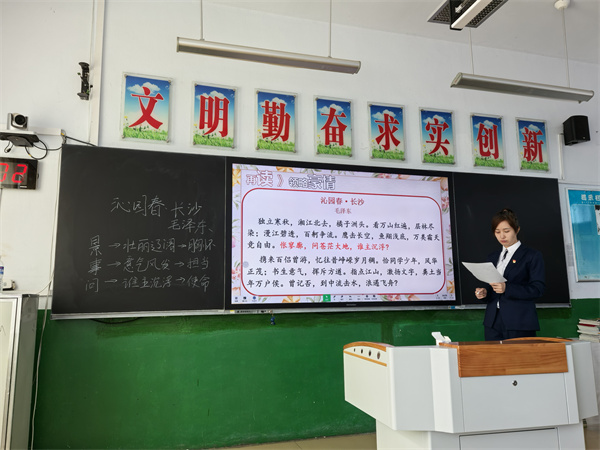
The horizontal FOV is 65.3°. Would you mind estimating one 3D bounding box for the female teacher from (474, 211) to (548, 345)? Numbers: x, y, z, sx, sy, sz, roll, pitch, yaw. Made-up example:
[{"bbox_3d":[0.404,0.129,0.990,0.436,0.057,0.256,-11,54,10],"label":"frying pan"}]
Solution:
[{"bbox_3d":[1.516,0.716,3.291,0.410,1.670,0.450,5,-10,-32],"label":"female teacher"}]

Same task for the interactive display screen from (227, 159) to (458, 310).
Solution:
[{"bbox_3d":[0.393,0.085,3.812,1.988,1.162,0.080,2,-9,-16],"label":"interactive display screen"}]

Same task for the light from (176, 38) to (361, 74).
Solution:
[{"bbox_3d":[-0.185,-1.092,3.084,1.209,0.055,0.130,2,-9,-16],"label":"light"}]

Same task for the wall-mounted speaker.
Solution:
[{"bbox_3d":[2.616,-0.888,4.423,0.165,0.235,0.170,0,-8,-2],"label":"wall-mounted speaker"}]

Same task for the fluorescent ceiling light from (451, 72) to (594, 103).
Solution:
[{"bbox_3d":[1.739,-1.043,3.612,1.211,0.055,0.130,2,-9,-16],"label":"fluorescent ceiling light"}]

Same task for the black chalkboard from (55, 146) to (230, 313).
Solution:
[{"bbox_3d":[-1.116,0.056,3.379,1.143,1.198,0.070,2,-9,-16],"label":"black chalkboard"}]

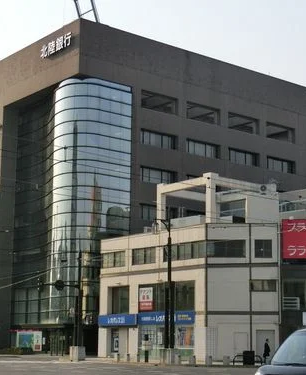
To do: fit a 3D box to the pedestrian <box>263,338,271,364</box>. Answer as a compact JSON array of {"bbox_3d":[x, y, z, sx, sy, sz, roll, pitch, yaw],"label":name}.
[{"bbox_3d":[7.907,11.333,59.957,0.480,1.720,0.500,0,-10,6],"label":"pedestrian"}]

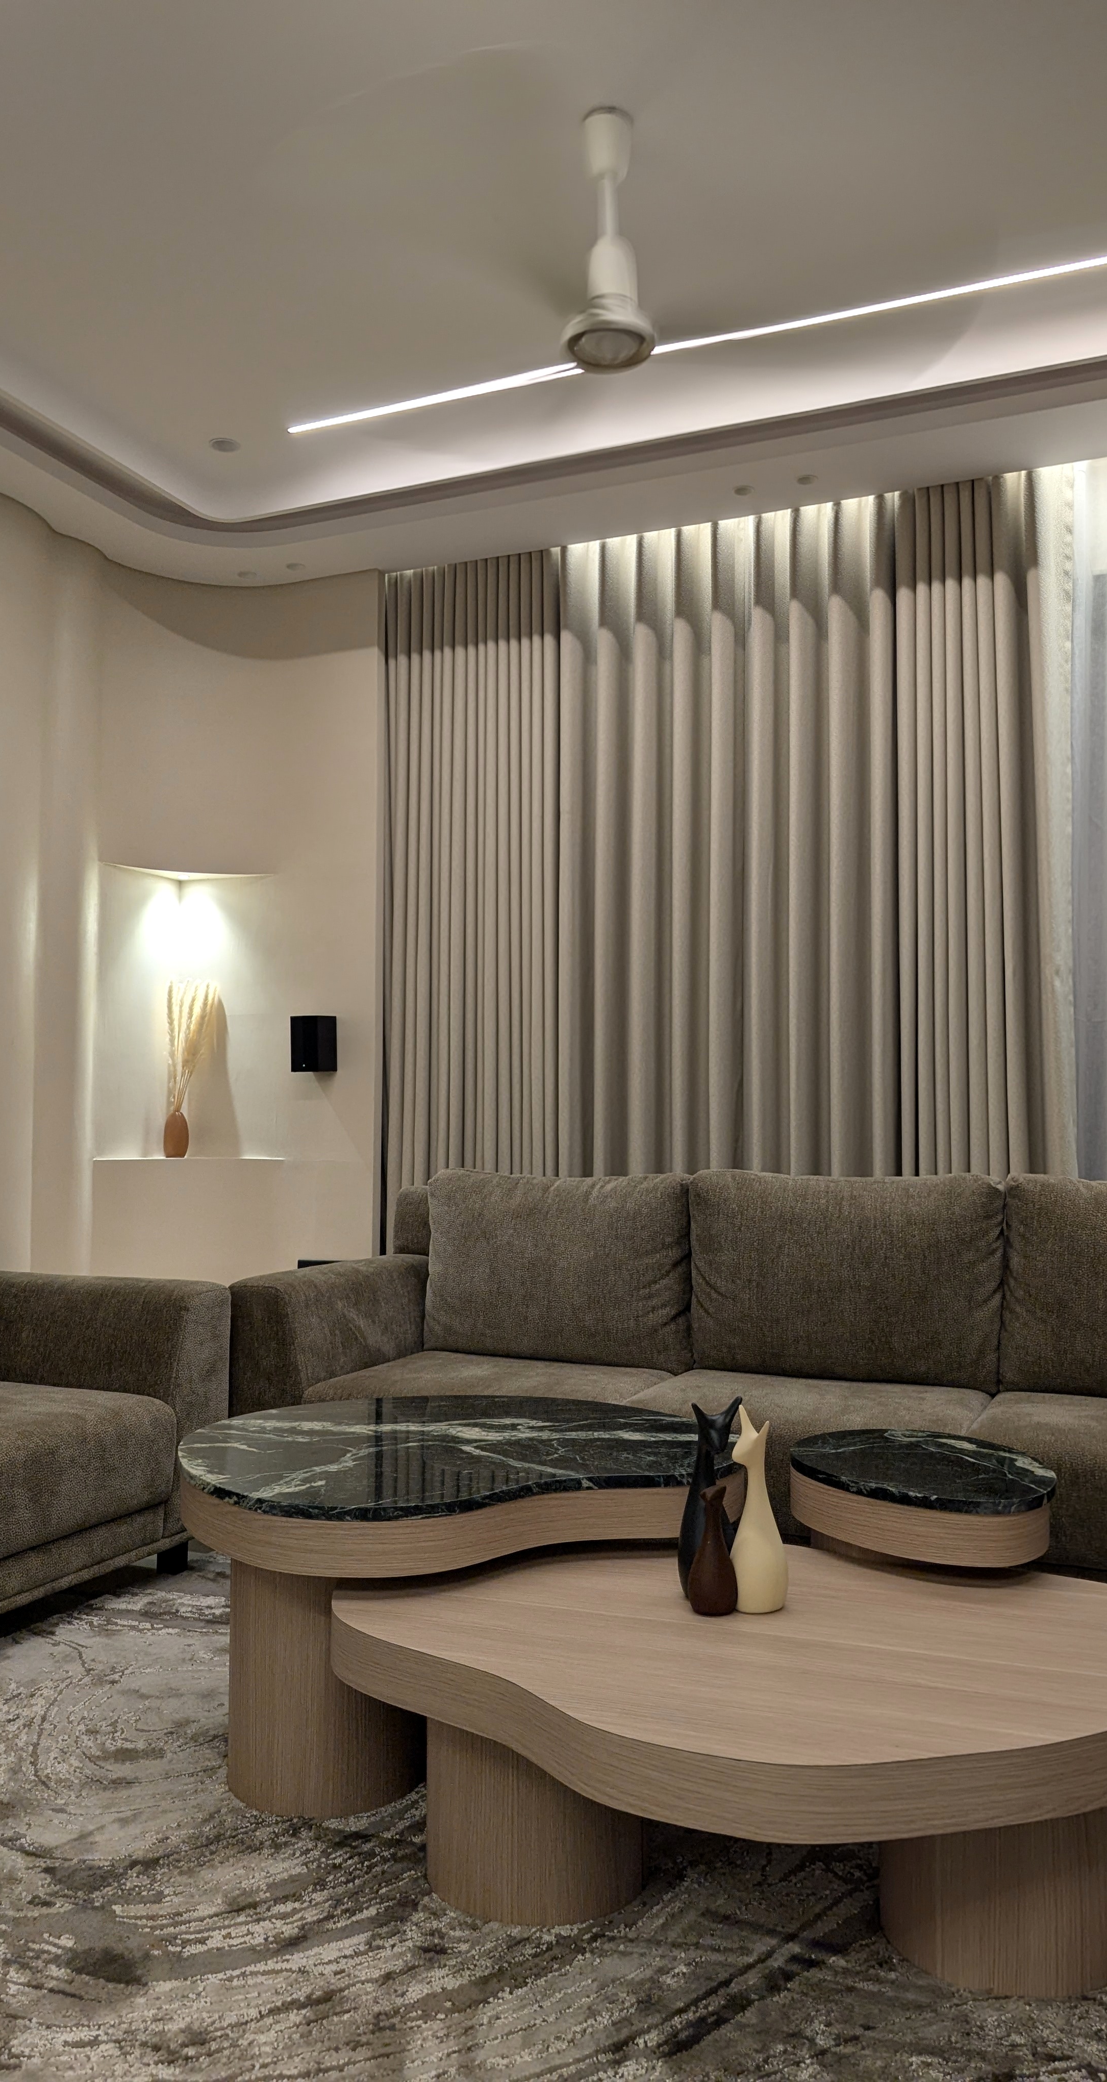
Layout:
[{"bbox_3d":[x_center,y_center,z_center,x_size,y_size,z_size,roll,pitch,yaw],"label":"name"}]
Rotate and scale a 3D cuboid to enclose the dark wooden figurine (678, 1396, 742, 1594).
[{"bbox_3d":[0.221,0.647,2.051,0.088,0.277,0.082,2,-4,-33],"label":"dark wooden figurine"}]

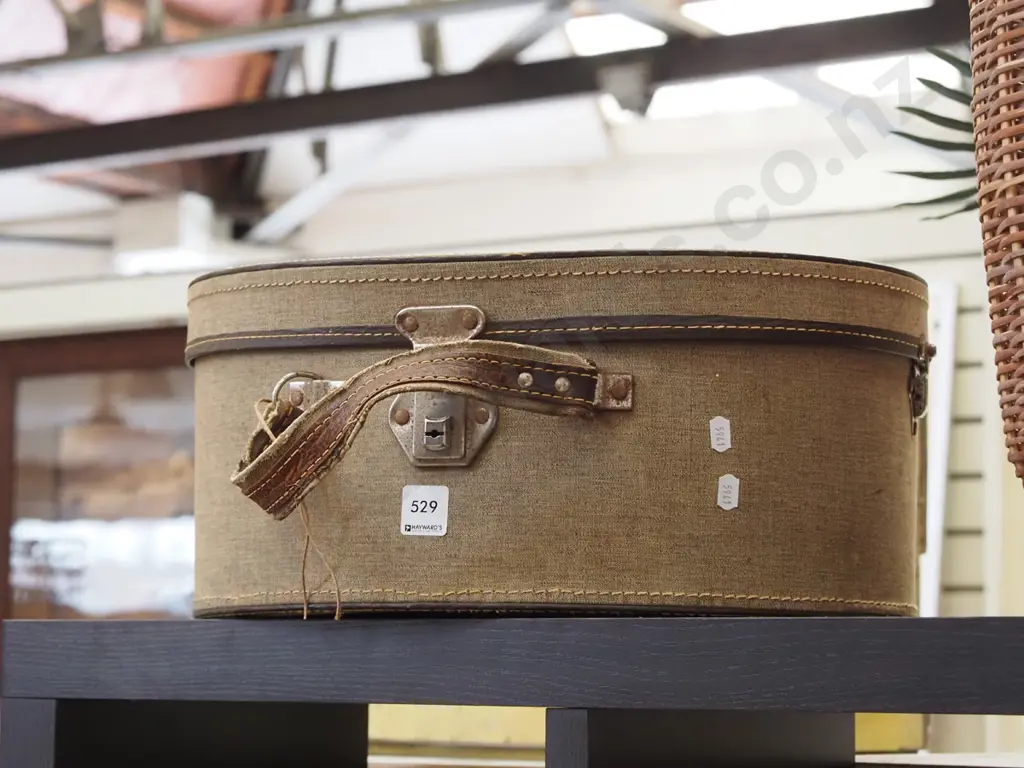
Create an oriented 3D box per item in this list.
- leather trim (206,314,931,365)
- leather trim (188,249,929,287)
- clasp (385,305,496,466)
[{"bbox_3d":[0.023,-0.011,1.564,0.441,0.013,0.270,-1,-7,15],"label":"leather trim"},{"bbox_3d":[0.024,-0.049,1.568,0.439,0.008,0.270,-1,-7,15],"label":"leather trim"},{"bbox_3d":[-0.037,0.001,1.444,0.058,0.086,0.016,-1,-7,16],"label":"clasp"}]

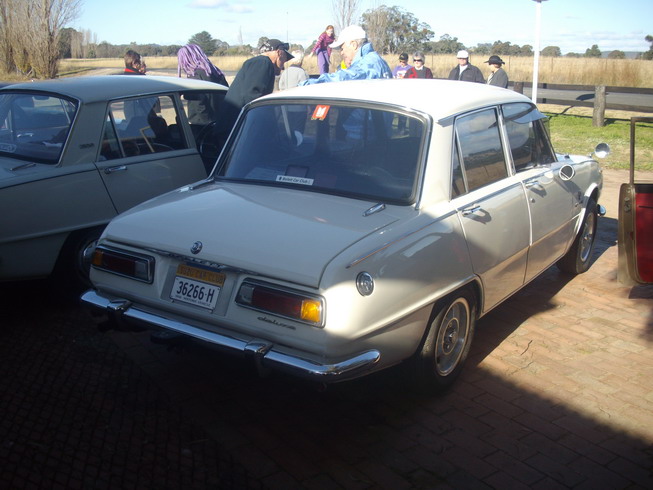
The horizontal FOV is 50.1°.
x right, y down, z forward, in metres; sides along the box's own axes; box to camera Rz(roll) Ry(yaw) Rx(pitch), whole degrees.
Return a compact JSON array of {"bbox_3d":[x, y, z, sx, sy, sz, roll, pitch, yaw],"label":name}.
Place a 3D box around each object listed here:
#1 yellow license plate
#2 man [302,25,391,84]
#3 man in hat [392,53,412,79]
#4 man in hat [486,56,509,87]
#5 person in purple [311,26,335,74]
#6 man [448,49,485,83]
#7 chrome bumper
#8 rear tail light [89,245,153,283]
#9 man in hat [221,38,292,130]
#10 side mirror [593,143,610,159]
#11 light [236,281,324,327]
[{"bbox_3d":[-0.488,0.121,2.708,0.250,0.050,0.010,10,-3,33],"label":"yellow license plate"},{"bbox_3d":[0.202,-0.781,5.421,0.680,1.750,0.520,1,15,3],"label":"man"},{"bbox_3d":[1.373,-2.612,12.608,0.480,1.650,0.320,2,15,6],"label":"man in hat"},{"bbox_3d":[3.057,-2.505,12.408,0.340,1.650,0.480,-9,17,-32],"label":"man in hat"},{"bbox_3d":[-0.101,-4.825,17.677,0.500,1.400,0.500,10,17,32],"label":"person in purple"},{"bbox_3d":[2.329,-2.349,11.614,0.540,1.700,0.340,7,16,24],"label":"man"},{"bbox_3d":[-0.479,0.329,2.779,1.450,0.100,0.270,10,17,33],"label":"chrome bumper"},{"bbox_3d":[-0.835,0.074,2.932,0.385,0.110,0.070,10,7,33],"label":"rear tail light"},{"bbox_3d":[-0.476,-0.608,4.957,0.620,1.640,0.520,-4,15,-17],"label":"man in hat"},{"bbox_3d":[2.007,-0.685,5.065,0.120,0.115,0.080,12,19,38],"label":"side mirror"},{"bbox_3d":[-0.150,0.195,2.485,0.385,0.110,0.070,10,7,33],"label":"light"}]

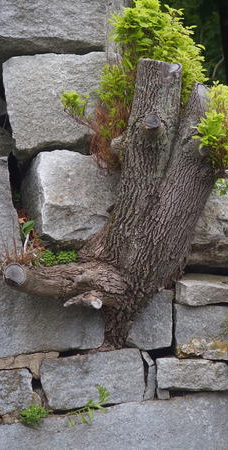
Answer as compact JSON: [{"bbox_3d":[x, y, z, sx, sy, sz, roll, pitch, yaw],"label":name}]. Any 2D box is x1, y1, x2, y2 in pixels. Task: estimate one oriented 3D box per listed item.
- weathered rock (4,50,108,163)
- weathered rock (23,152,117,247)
[{"bbox_3d":[-0.240,-0.495,13.150,0.438,0.446,0.360,0,-3,0],"label":"weathered rock"},{"bbox_3d":[-0.177,-0.111,13.130,0.413,0.396,0.360,0,-3,0],"label":"weathered rock"}]

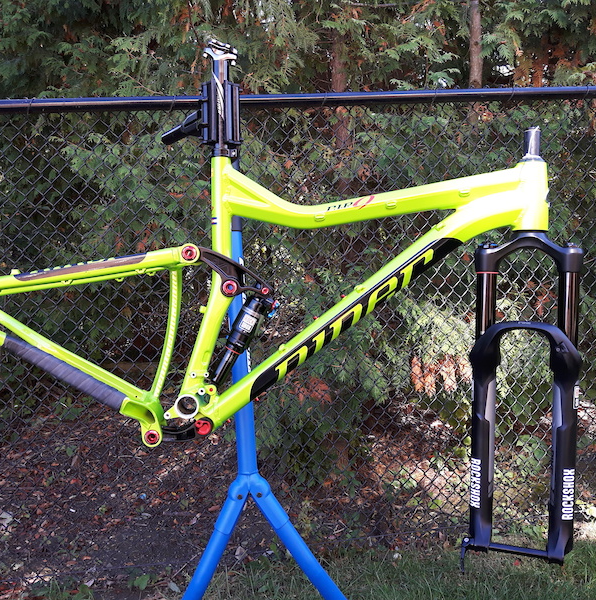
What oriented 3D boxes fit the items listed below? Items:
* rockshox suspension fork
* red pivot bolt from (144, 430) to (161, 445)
[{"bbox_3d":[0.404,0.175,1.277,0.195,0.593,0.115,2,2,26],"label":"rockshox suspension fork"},{"bbox_3d":[-0.251,0.237,1.237,0.025,0.025,0.018,-2,4,0],"label":"red pivot bolt"}]

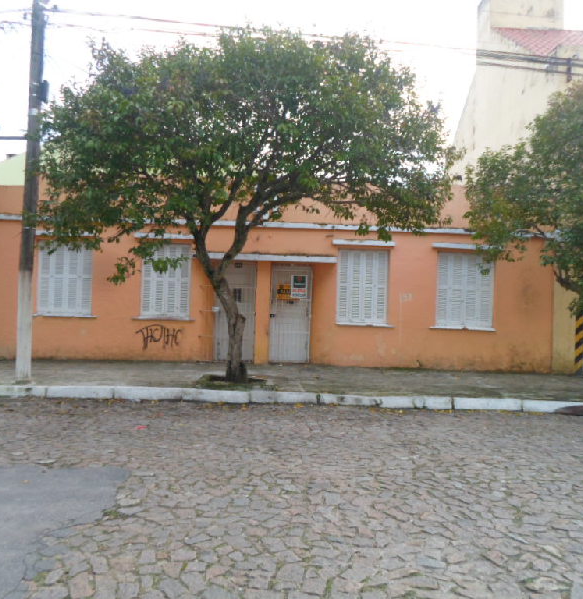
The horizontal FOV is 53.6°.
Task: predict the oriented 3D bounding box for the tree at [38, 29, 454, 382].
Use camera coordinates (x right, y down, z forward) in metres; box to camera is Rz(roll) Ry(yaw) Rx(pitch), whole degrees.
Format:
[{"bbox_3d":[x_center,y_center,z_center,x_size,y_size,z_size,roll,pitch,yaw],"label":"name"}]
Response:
[{"bbox_3d":[-0.740,-1.500,9.550,6.700,5.800,6.000,2,0,0],"label":"tree"}]

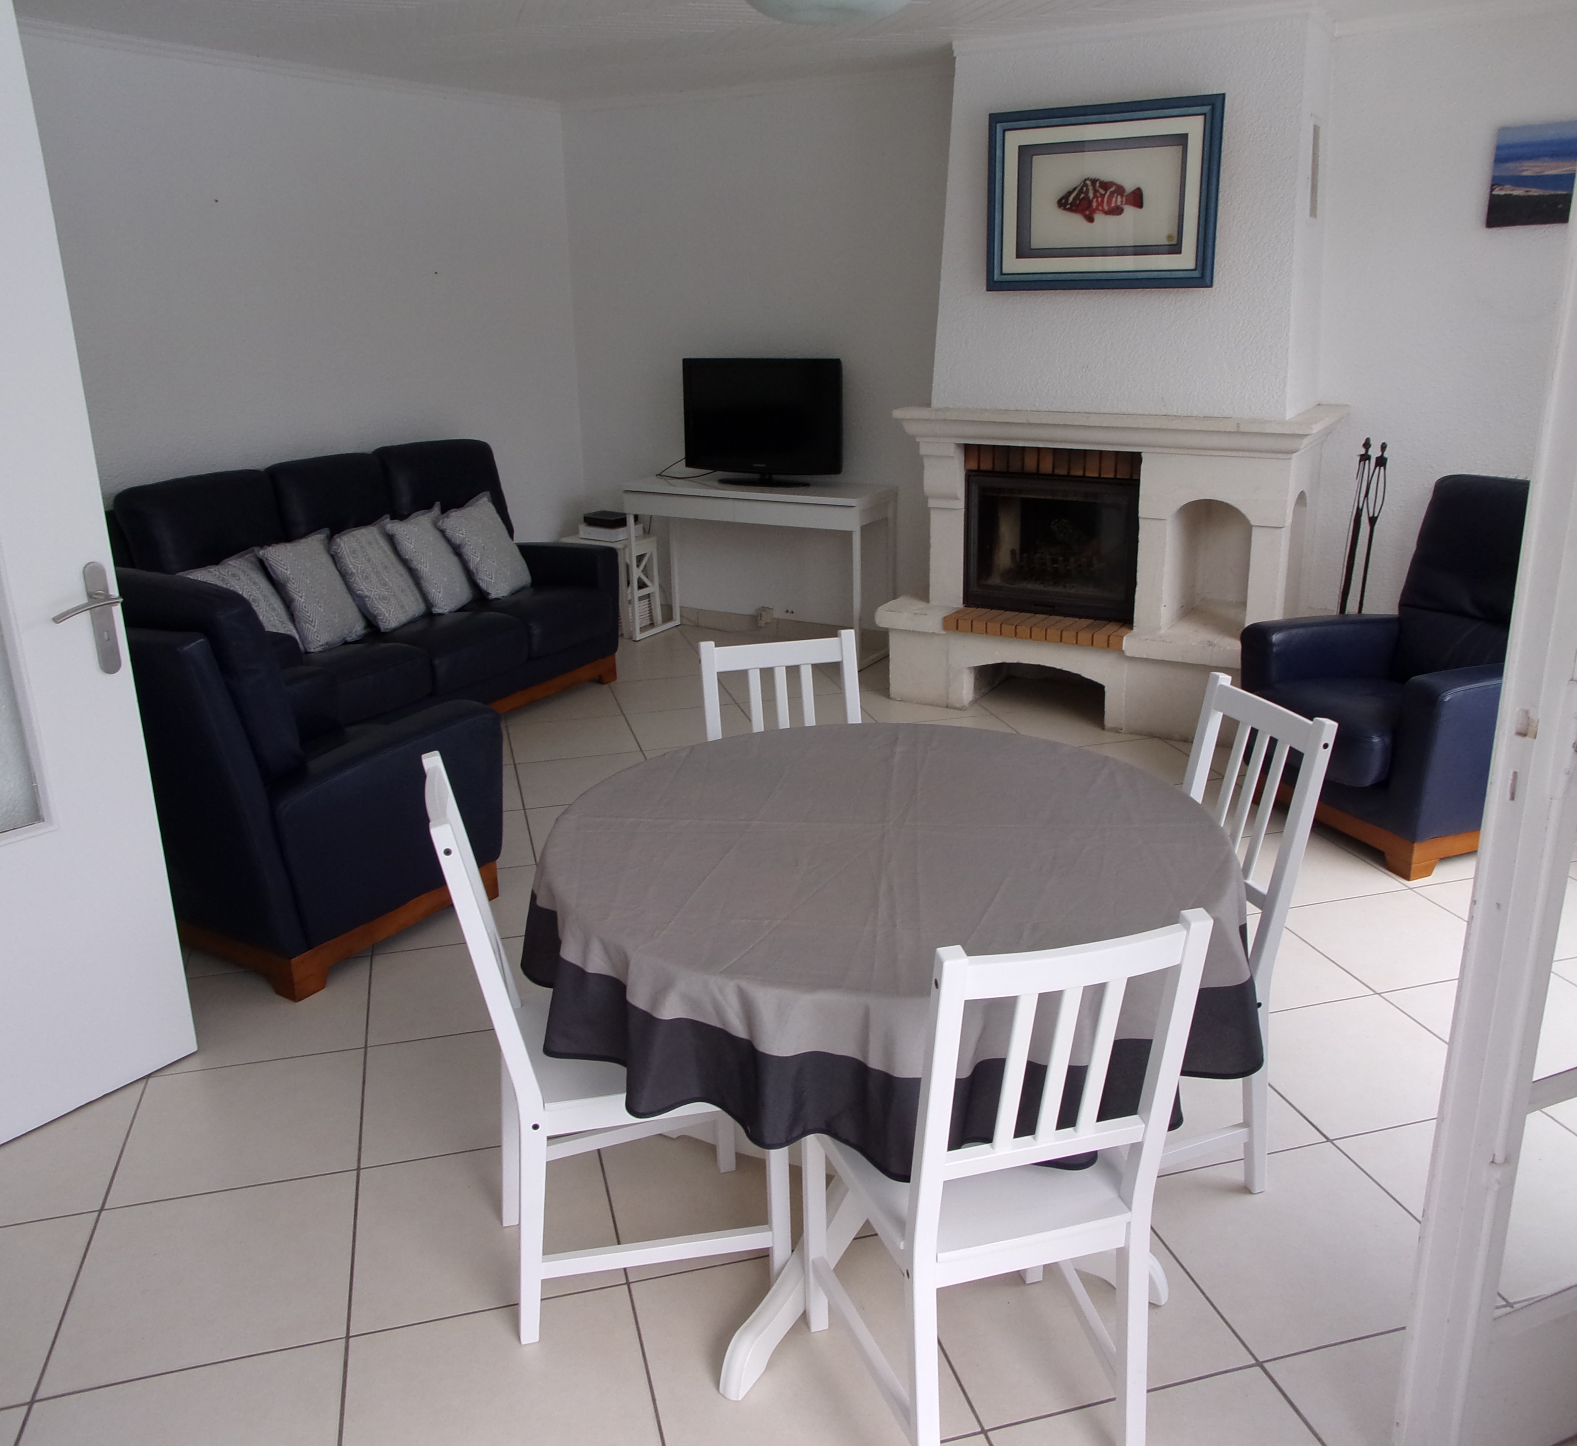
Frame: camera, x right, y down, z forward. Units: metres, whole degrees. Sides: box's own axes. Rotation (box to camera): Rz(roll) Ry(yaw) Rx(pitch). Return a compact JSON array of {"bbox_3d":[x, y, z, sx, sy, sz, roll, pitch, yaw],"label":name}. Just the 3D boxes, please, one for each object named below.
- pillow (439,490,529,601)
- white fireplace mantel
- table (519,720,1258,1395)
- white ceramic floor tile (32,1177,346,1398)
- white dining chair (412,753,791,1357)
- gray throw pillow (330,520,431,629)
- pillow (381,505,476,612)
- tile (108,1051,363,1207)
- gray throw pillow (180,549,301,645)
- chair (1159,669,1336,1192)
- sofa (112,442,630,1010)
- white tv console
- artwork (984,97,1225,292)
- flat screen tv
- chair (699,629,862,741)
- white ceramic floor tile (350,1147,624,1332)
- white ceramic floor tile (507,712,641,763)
[{"bbox_3d":[-1.222,-0.703,5.653,0.140,0.380,0.345,-18,15,32],"label":"pillow"},{"bbox_3d":[1.178,-0.601,5.254,1.570,1.105,0.710,9,21,29],"label":"white fireplace mantel"},{"bbox_3d":[0.162,0.536,2.424,1.180,0.757,1.180,-6,19,-14],"label":"table"},{"bbox_3d":[-0.991,0.954,2.412,0.455,0.010,0.455,-6,18,-14],"label":"white ceramic floor tile"},{"bbox_3d":[-0.297,0.499,2.293,0.500,0.897,0.420,-6,19,-15],"label":"white dining chair"},{"bbox_3d":[-1.502,-0.548,5.157,0.130,0.375,0.360,-22,4,24],"label":"gray throw pillow"},{"bbox_3d":[-1.375,-0.622,5.410,0.140,0.380,0.345,-19,10,26],"label":"pillow"},{"bbox_3d":[-1.104,0.817,2.844,0.455,0.010,0.455,-6,18,-14],"label":"tile"},{"bbox_3d":[-1.836,-0.373,4.673,0.140,0.380,0.345,-17,10,36],"label":"gray throw pillow"},{"bbox_3d":[0.631,0.406,2.514,0.500,0.897,0.420,-6,19,-15],"label":"chair"},{"bbox_3d":[-1.311,-0.264,4.566,1.790,0.990,2.600,10,21,30],"label":"sofa"},{"bbox_3d":[-0.119,-0.706,6.264,1.189,0.736,0.403,9,21,29],"label":"white tv console"},{"bbox_3d":[1.034,-1.758,4.652,0.795,0.590,0.040,9,21,29],"label":"artwork"},{"bbox_3d":[-0.117,-1.309,6.049,0.781,0.534,0.212,7,20,23],"label":"flat screen tv"},{"bbox_3d":[0.051,0.316,2.860,0.390,0.905,0.500,-6,19,-13],"label":"chair"},{"bbox_3d":[-0.556,0.918,2.541,0.455,0.012,0.455,-6,19,-14],"label":"white ceramic floor tile"},{"bbox_3d":[-0.818,0.054,5.185,0.455,0.010,0.455,-6,18,-14],"label":"white ceramic floor tile"}]

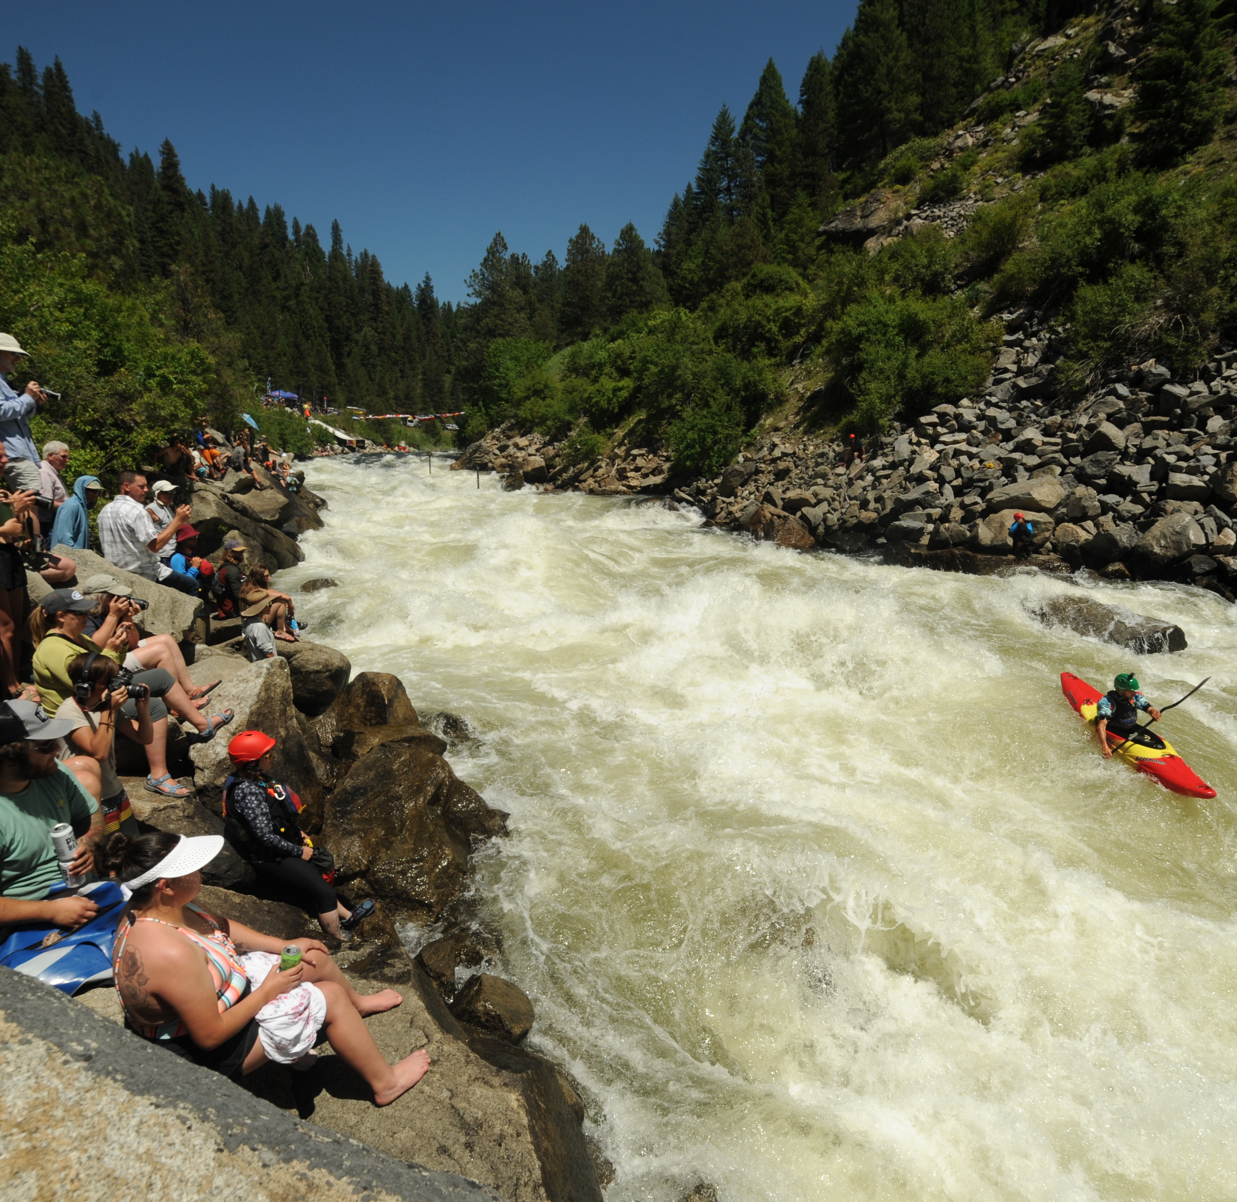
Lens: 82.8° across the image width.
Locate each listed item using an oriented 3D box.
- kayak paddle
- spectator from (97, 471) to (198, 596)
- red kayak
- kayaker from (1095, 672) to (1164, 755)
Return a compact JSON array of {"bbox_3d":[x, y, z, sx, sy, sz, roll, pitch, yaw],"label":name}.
[{"bbox_3d":[6.286,1.511,8.351,1.950,0.200,0.170,-38,16,-2],"label":"kayak paddle"},{"bbox_3d":[-3.979,-0.500,6.027,0.820,1.200,0.550,-7,14,-31],"label":"spectator"},{"bbox_3d":[6.217,1.600,8.571,0.660,0.400,2.700,0,20,1],"label":"red kayak"},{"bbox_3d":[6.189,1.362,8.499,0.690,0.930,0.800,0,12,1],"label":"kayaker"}]

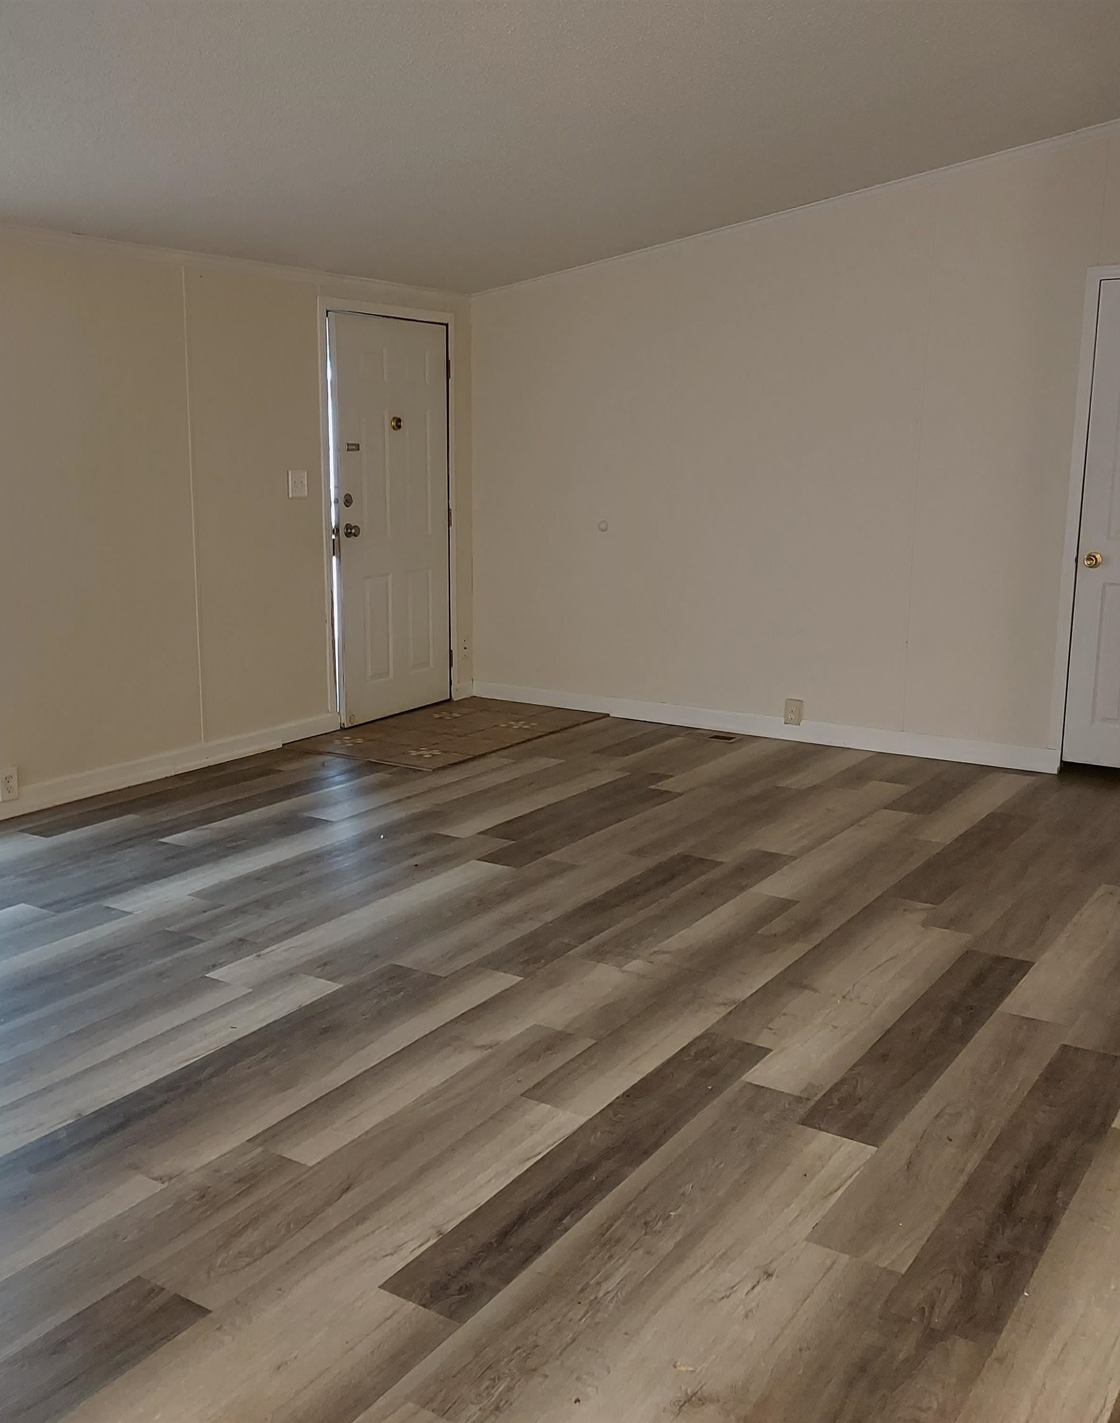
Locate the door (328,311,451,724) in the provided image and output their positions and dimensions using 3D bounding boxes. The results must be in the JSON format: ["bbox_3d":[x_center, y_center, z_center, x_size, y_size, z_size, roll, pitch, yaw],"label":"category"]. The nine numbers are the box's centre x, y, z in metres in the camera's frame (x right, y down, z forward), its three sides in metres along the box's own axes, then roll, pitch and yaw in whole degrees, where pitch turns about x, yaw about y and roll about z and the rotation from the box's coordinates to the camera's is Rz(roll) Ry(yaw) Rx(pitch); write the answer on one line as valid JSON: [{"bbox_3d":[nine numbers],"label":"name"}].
[{"bbox_3d":[-0.882,-0.973,6.906,0.120,2.035,1.007,8,13,32],"label":"door"}]

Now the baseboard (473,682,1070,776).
[{"bbox_3d":[0.863,0.046,6.857,3.162,0.104,0.018,8,13,32],"label":"baseboard"}]

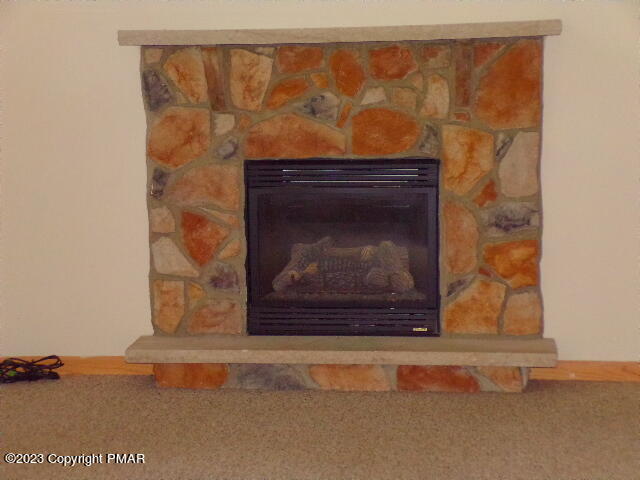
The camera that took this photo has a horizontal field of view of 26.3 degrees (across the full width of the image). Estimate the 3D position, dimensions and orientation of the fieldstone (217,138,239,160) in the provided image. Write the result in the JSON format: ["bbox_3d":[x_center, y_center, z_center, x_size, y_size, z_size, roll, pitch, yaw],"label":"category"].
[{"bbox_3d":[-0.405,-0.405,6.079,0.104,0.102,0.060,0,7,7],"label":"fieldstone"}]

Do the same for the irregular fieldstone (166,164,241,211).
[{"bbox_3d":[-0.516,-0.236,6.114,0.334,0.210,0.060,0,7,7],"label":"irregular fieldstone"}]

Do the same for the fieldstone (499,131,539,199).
[{"bbox_3d":[0.920,-0.349,6.330,0.187,0.299,0.075,0,7,7],"label":"fieldstone"}]

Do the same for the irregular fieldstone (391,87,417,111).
[{"bbox_3d":[0.373,-0.630,6.083,0.115,0.106,0.055,0,8,8],"label":"irregular fieldstone"}]

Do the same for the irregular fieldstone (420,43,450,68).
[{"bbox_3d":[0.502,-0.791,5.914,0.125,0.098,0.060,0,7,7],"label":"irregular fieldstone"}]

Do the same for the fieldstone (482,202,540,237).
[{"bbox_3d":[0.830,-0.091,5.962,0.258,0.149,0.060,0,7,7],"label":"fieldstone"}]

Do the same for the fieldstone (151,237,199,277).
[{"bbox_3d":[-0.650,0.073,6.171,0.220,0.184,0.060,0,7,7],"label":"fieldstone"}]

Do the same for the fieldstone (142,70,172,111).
[{"bbox_3d":[-0.731,-0.682,6.229,0.139,0.180,0.070,0,8,8],"label":"fieldstone"}]

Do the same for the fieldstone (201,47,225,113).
[{"bbox_3d":[-0.475,-0.731,6.186,0.119,0.286,0.065,0,8,8],"label":"fieldstone"}]

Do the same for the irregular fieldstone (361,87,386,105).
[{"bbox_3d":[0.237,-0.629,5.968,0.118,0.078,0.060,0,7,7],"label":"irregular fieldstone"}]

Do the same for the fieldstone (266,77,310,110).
[{"bbox_3d":[-0.146,-0.687,6.422,0.203,0.151,0.065,0,7,7],"label":"fieldstone"}]

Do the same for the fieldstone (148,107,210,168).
[{"bbox_3d":[-0.633,-0.471,6.253,0.288,0.281,0.080,0,8,8],"label":"fieldstone"}]

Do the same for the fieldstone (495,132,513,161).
[{"bbox_3d":[0.812,-0.416,6.055,0.079,0.123,0.050,0,8,8],"label":"fieldstone"}]

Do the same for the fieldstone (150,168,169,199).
[{"bbox_3d":[-0.760,-0.271,6.549,0.083,0.146,0.060,0,7,7],"label":"fieldstone"}]

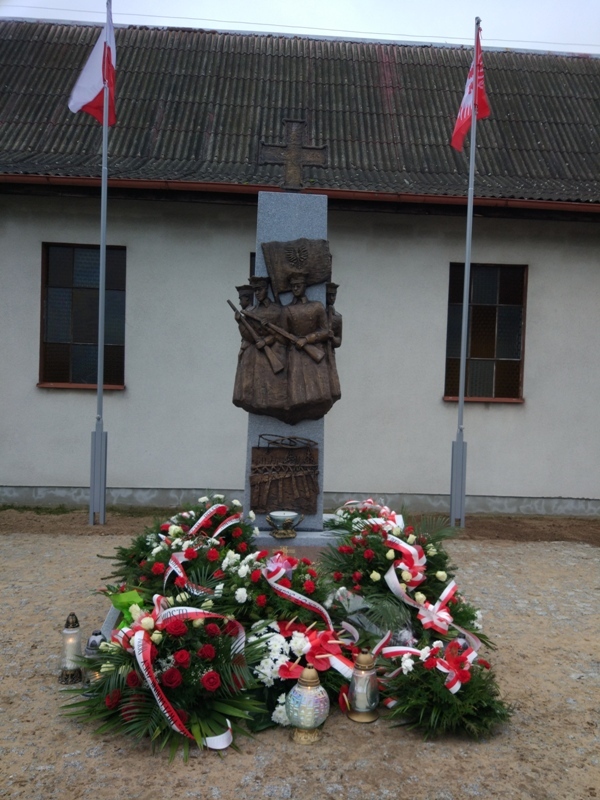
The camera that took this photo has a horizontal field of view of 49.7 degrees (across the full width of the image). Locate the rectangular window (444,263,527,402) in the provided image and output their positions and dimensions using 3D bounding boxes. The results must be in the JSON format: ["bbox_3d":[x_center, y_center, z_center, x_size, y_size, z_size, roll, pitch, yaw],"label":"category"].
[{"bbox_3d":[2.386,-0.866,8.300,1.040,1.760,0.130,2,2,-3],"label":"rectangular window"}]

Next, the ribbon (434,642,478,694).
[{"bbox_3d":[0.738,1.266,3.050,0.200,0.230,0.150,2,2,-3],"label":"ribbon"}]

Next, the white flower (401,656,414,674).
[{"bbox_3d":[0.505,1.243,3.040,0.066,0.088,0.065,2,2,-3],"label":"white flower"}]

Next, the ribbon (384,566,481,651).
[{"bbox_3d":[0.717,1.128,3.500,0.500,0.430,0.280,2,2,-3],"label":"ribbon"}]

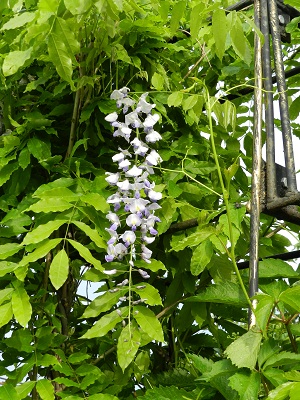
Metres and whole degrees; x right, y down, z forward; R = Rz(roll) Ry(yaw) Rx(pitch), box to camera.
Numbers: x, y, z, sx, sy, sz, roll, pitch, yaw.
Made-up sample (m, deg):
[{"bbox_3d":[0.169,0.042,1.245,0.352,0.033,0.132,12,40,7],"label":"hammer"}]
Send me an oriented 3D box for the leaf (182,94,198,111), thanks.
[{"bbox_3d":[0.063,-0.151,1.220,0.021,0.035,0.006,40,-9,23],"label":"leaf"}]

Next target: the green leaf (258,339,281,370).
[{"bbox_3d":[0.180,0.235,1.190,0.029,0.049,0.012,33,-12,-5],"label":"green leaf"}]

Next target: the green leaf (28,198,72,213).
[{"bbox_3d":[-0.155,0.010,1.210,0.078,0.030,0.011,-7,-42,-15],"label":"green leaf"}]

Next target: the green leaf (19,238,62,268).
[{"bbox_3d":[-0.166,0.080,1.180,0.084,0.027,0.013,-33,-45,-14],"label":"green leaf"}]

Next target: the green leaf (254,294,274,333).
[{"bbox_3d":[0.171,0.171,1.170,0.033,0.059,0.013,8,-11,29],"label":"green leaf"}]

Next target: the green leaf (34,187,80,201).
[{"bbox_3d":[-0.147,-0.009,1.240,0.073,0.030,0.011,2,-43,-16],"label":"green leaf"}]

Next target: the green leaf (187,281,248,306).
[{"bbox_3d":[0.111,0.153,1.290,0.110,0.045,0.014,-1,-41,-5],"label":"green leaf"}]

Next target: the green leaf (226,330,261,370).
[{"bbox_3d":[0.139,0.220,1.160,0.049,0.061,0.013,36,-9,0],"label":"green leaf"}]

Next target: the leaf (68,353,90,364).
[{"bbox_3d":[-0.144,0.327,1.620,0.049,0.026,0.009,-10,-30,6],"label":"leaf"}]

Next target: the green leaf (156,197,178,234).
[{"bbox_3d":[0.030,0.026,1.330,0.036,0.071,0.011,21,-9,23],"label":"green leaf"}]

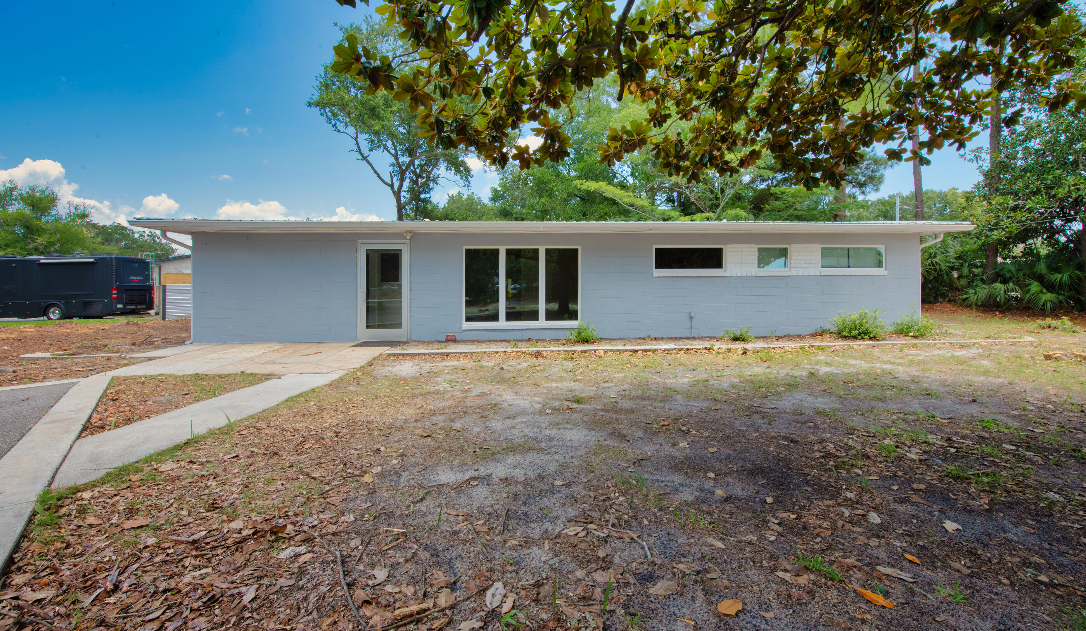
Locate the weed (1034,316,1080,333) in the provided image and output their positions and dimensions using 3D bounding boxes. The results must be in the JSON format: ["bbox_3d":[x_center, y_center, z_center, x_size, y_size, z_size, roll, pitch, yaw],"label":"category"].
[{"bbox_3d":[14.124,0.256,11.600,0.750,0.330,0.620,0,3,0],"label":"weed"}]

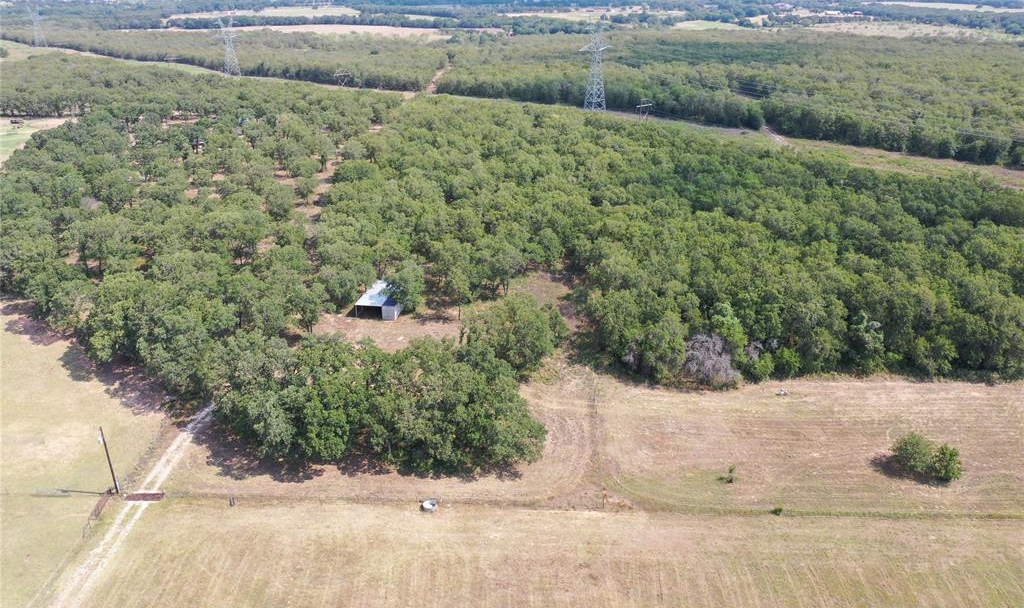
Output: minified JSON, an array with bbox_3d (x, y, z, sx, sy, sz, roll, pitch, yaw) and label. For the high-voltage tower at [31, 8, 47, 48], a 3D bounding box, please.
[{"bbox_3d":[-388.900,-229.229,649.716,7.500,38.500,21.000,21,31,41],"label":"high-voltage tower"}]

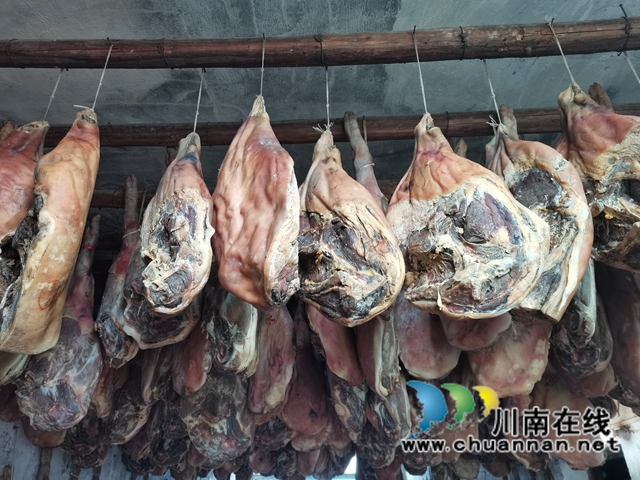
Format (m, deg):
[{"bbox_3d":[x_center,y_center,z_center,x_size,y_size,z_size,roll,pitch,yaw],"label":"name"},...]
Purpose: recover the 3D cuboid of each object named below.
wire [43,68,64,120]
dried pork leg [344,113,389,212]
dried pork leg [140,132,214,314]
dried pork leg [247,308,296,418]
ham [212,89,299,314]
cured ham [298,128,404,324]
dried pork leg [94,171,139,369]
[{"bbox_3d":[-0.810,-0.444,1.456,0.008,0.205,0.008,-1,-28,0],"label":"wire"},{"bbox_3d":[0.179,-0.113,1.614,0.250,0.840,0.200,8,-33,-30],"label":"dried pork leg"},{"bbox_3d":[-0.361,-0.068,1.241,0.200,0.550,0.190,-7,-29,14],"label":"dried pork leg"},{"bbox_3d":[-0.172,0.261,1.881,0.170,0.800,0.240,-8,-29,13],"label":"dried pork leg"},{"bbox_3d":[-0.156,-0.127,1.204,0.190,0.630,0.260,-10,-30,18],"label":"ham"},{"bbox_3d":[0.069,-0.065,1.225,0.280,0.580,0.200,-10,-29,12],"label":"cured ham"},{"bbox_3d":[-0.804,0.087,1.989,0.180,0.860,0.230,11,-32,-29],"label":"dried pork leg"}]

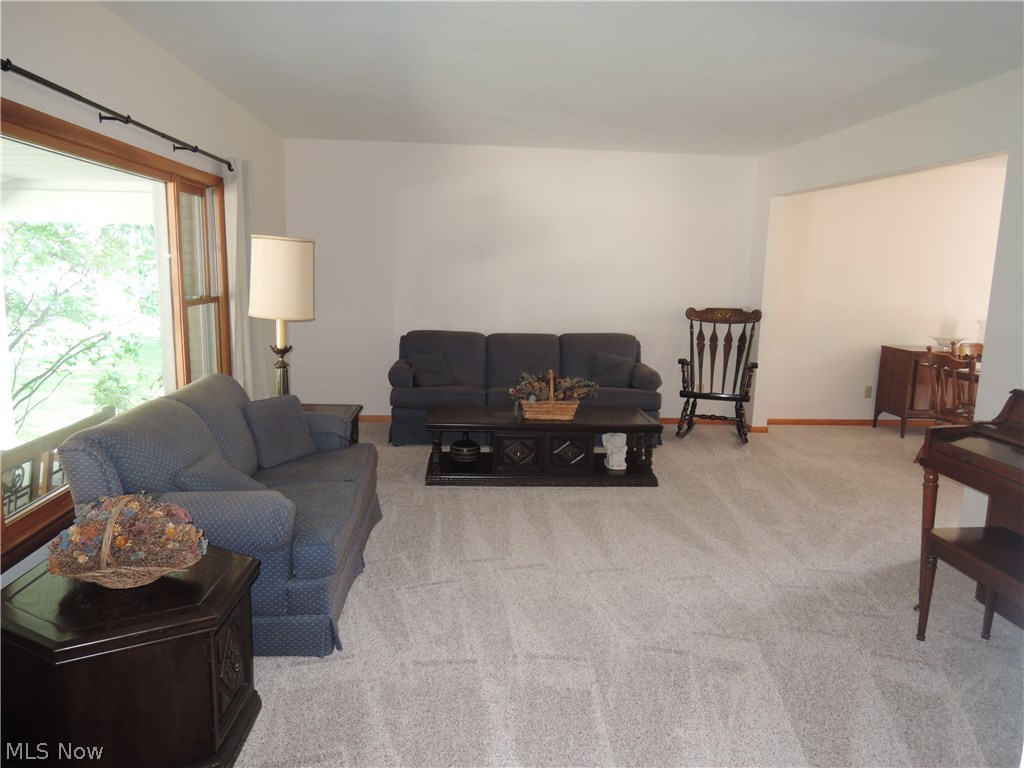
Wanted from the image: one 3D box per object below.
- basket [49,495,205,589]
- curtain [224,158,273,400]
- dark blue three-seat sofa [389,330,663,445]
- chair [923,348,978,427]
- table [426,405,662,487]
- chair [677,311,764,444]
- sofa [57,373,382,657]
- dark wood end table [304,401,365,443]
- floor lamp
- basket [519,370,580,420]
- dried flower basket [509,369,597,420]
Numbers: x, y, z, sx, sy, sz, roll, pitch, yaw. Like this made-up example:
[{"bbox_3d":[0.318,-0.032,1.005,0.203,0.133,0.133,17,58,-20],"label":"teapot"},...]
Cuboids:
[{"bbox_3d":[-1.139,0.443,2.139,0.440,0.230,0.320,-1,10,-16],"label":"basket"},{"bbox_3d":[-1.751,-0.420,4.752,0.130,2.040,0.480,0,10,-5],"label":"curtain"},{"bbox_3d":[0.098,0.007,6.013,2.180,0.870,0.860,0,10,-5],"label":"dark blue three-seat sofa"},{"bbox_3d":[3.370,0.179,5.322,0.540,0.890,0.480,0,10,-5],"label":"chair"},{"bbox_3d":[0.202,0.420,4.906,1.540,0.415,0.630,0,10,-5],"label":"table"},{"bbox_3d":[1.767,-0.110,6.170,0.640,1.110,0.760,4,10,16],"label":"chair"},{"bbox_3d":[-1.159,0.432,3.225,0.970,0.880,1.500,0,10,-5],"label":"sofa"},{"bbox_3d":[-1.276,0.433,4.324,0.680,0.520,0.560,0,10,-5],"label":"dark wood end table"},{"bbox_3d":[-1.348,-0.337,4.188,0.390,1.050,0.390,0,10,-5],"label":"floor lamp"},{"bbox_3d":[0.276,0.059,4.835,0.385,0.330,0.250,0,10,-5],"label":"basket"},{"bbox_3d":[0.290,0.060,4.837,0.600,0.330,0.310,0,10,-5],"label":"dried flower basket"}]

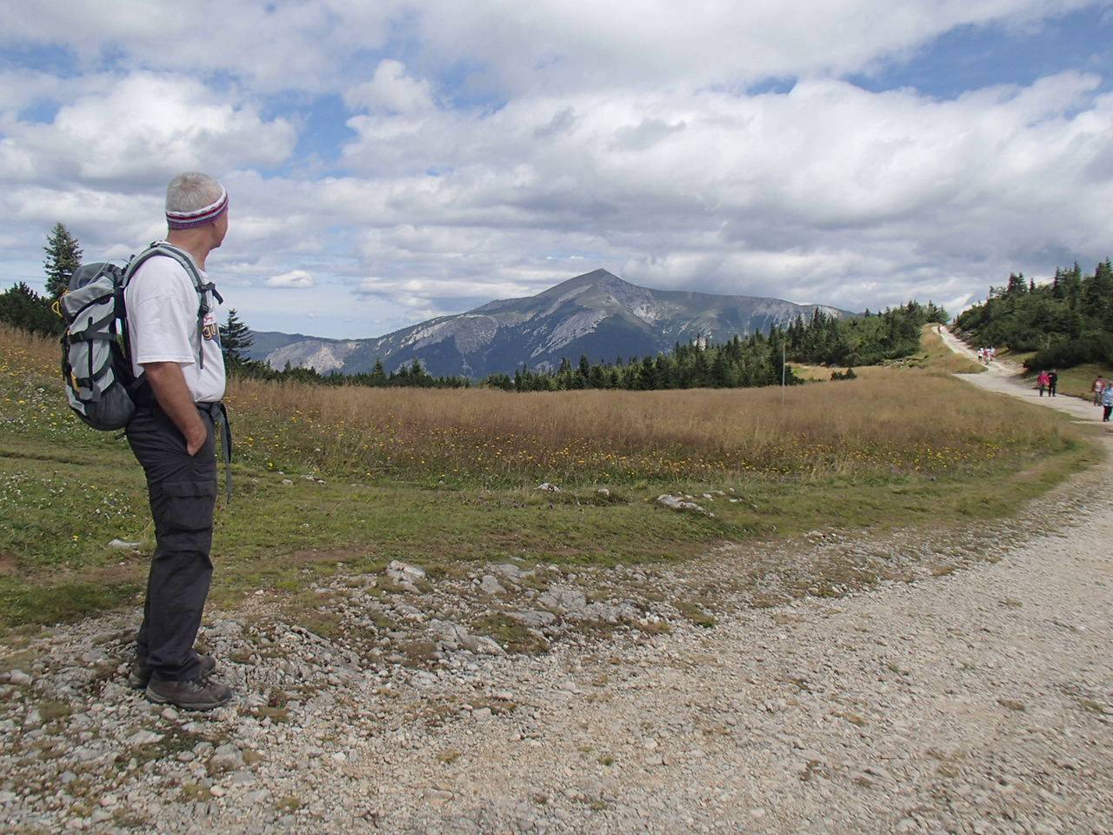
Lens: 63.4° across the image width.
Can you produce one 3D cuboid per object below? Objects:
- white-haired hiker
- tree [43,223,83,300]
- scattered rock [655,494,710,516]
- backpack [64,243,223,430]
[{"bbox_3d":[-1.260,0.090,3.020,0.370,1.780,0.540,-1,6,-8],"label":"white-haired hiker"},{"bbox_3d":[-19.200,-5.500,35.000,1.700,4.000,1.700,0,6,0],"label":"tree"},{"bbox_3d":[1.130,0.800,8.100,0.520,0.160,0.340,3,7,25],"label":"scattered rock"},{"bbox_3d":[-1.390,-0.270,2.990,0.430,0.600,0.360,-5,7,-7],"label":"backpack"}]

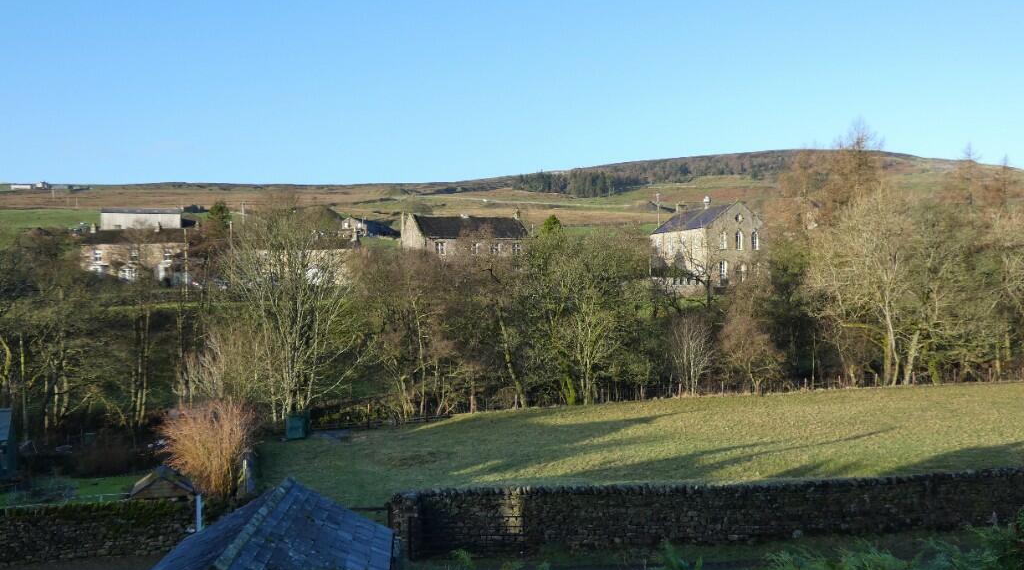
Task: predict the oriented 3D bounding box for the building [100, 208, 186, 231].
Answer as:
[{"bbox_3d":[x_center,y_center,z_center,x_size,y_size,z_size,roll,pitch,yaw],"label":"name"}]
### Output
[{"bbox_3d":[-86.200,-15.100,229.200,17.300,5.800,10.000,0,-1,-13],"label":"building"}]

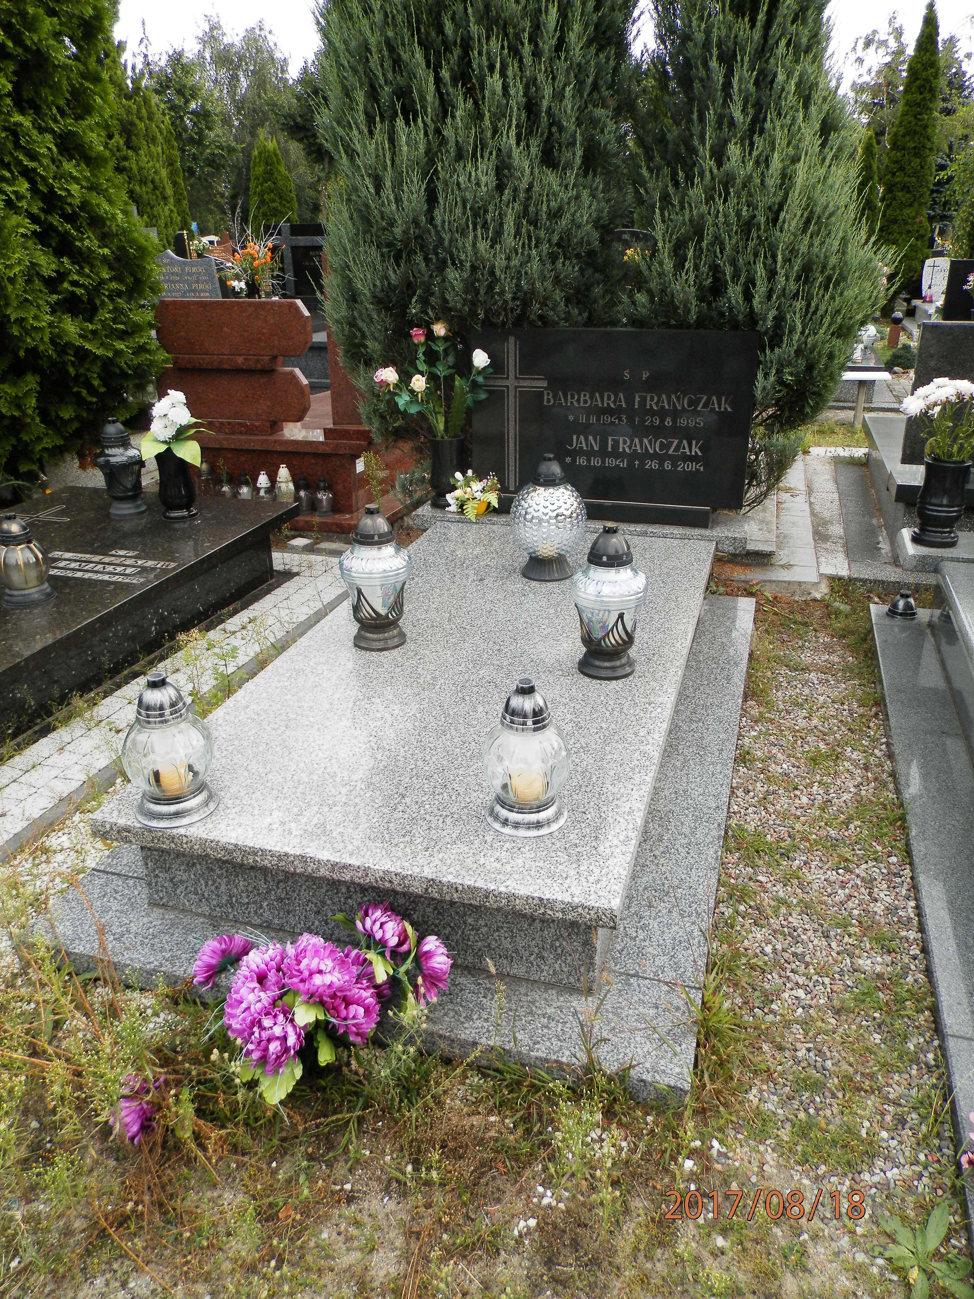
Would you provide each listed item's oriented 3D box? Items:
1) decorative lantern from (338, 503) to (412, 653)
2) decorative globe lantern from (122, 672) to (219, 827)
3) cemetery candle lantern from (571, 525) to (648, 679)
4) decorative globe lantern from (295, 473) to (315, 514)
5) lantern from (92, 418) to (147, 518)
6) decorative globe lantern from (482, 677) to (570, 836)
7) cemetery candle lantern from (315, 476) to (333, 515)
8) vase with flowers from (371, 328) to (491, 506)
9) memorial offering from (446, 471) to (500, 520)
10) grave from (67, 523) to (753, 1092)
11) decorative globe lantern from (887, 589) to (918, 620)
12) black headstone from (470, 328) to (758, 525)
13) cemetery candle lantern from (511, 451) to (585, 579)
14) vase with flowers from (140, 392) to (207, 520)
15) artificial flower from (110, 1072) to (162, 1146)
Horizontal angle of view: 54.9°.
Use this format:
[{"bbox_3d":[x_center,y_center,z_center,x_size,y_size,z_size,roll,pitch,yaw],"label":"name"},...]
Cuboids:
[{"bbox_3d":[-0.291,-0.193,2.463,0.184,0.368,0.184,-1,22,0],"label":"decorative lantern"},{"bbox_3d":[-0.607,0.177,1.782,0.161,0.277,0.161,6,23,16],"label":"decorative globe lantern"},{"bbox_3d":[0.296,-0.122,2.267,0.184,0.368,0.184,6,23,16],"label":"cemetery candle lantern"},{"bbox_3d":[-0.835,-0.723,4.312,0.093,0.182,0.093,6,25,16],"label":"decorative globe lantern"},{"bbox_3d":[-1.452,-0.722,3.712,0.196,0.358,0.191,6,25,16],"label":"lantern"},{"bbox_3d":[0.073,0.183,1.723,0.161,0.277,0.161,-1,22,0],"label":"decorative globe lantern"},{"bbox_3d":[-0.745,-0.715,4.298,0.090,0.175,0.090,6,25,16],"label":"cemetery candle lantern"},{"bbox_3d":[-0.207,-0.877,3.556,0.440,0.670,0.300,6,23,16],"label":"vase with flowers"},{"bbox_3d":[-0.055,-0.575,3.498,0.195,0.160,0.150,6,23,16],"label":"memorial offering"},{"bbox_3d":[0.027,0.113,2.589,1.298,0.235,2.173,6,26,16],"label":"grave"},{"bbox_3d":[1.399,-0.160,3.146,0.111,0.085,0.111,6,25,16],"label":"decorative globe lantern"},{"bbox_3d":[0.430,-0.796,3.353,0.990,0.657,0.102,6,23,16],"label":"black headstone"},{"bbox_3d":[0.198,-0.431,3.018,0.244,0.384,0.244,-1,25,1],"label":"cemetery candle lantern"},{"bbox_3d":[-1.217,-0.754,3.644,0.238,0.461,0.212,6,25,16],"label":"vase with flowers"},{"bbox_3d":[-0.559,0.735,1.496,0.087,0.092,0.092,6,23,16],"label":"artificial flower"}]

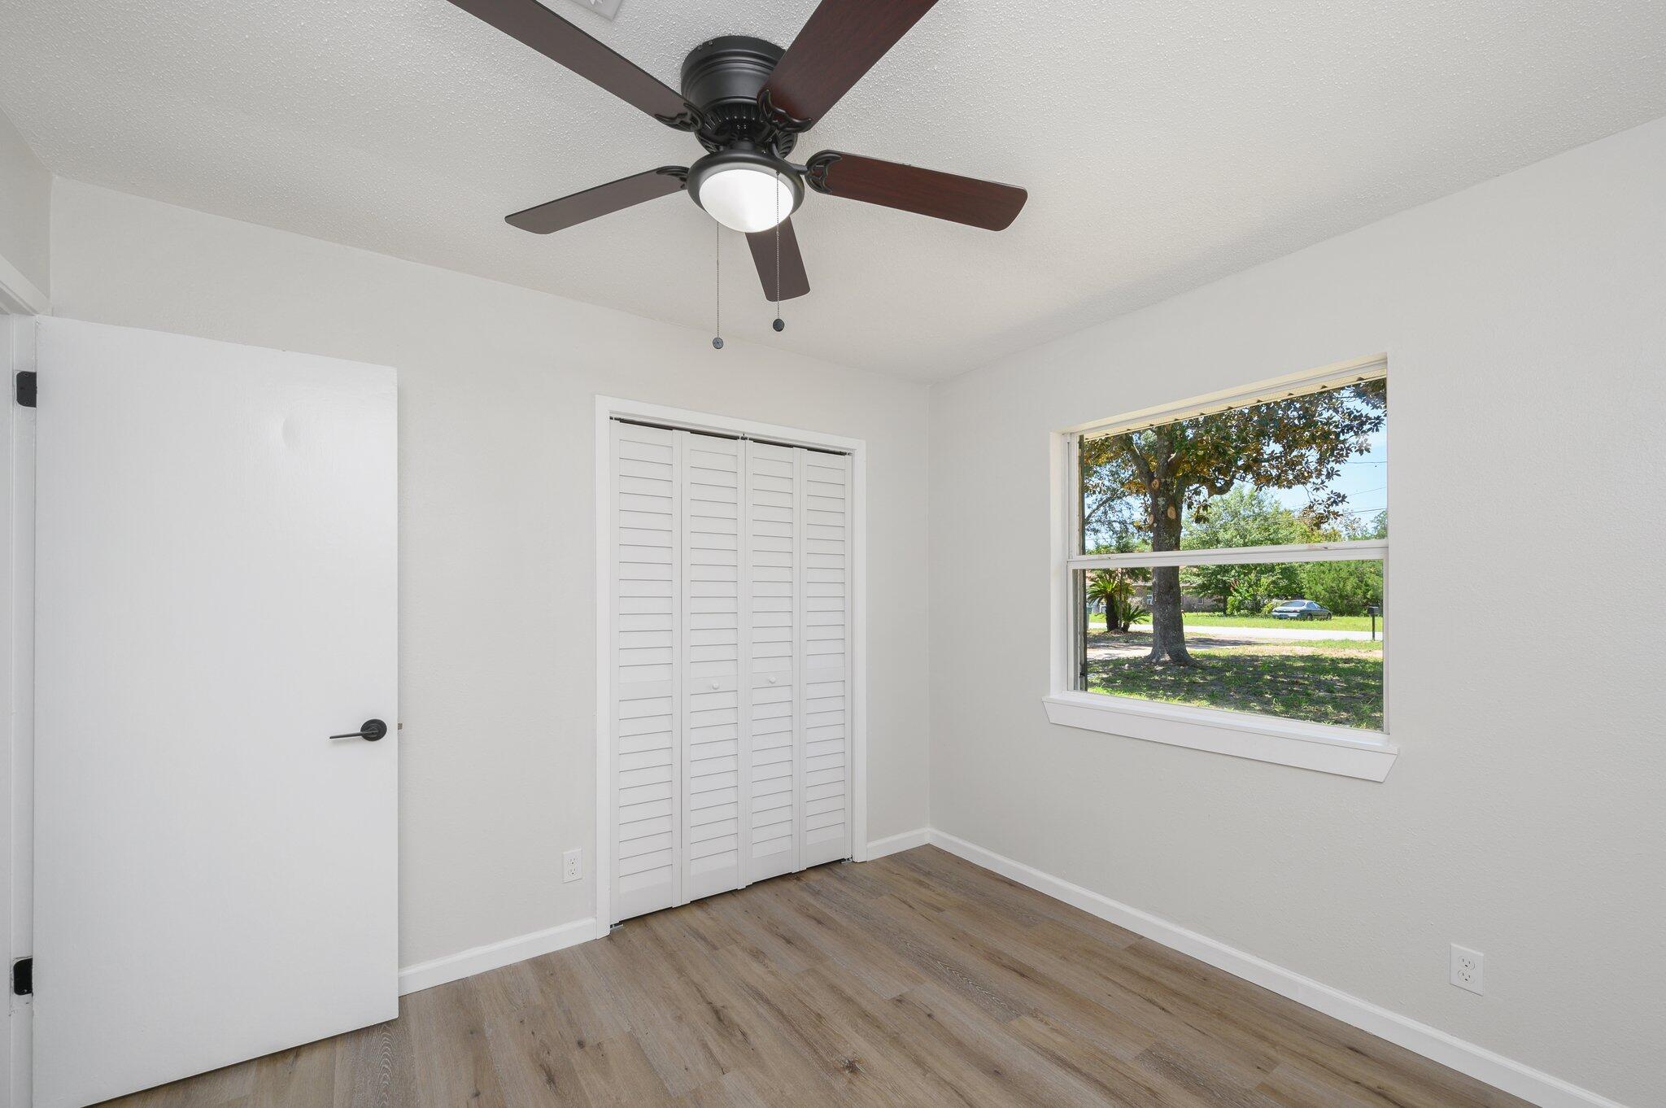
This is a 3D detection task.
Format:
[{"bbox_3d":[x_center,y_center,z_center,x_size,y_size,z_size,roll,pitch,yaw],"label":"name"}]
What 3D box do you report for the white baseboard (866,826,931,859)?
[{"bbox_3d":[0.351,1.505,3.365,0.447,0.088,0.015,2,-4,-35],"label":"white baseboard"}]

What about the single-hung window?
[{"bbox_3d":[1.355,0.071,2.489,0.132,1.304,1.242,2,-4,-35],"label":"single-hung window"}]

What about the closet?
[{"bbox_3d":[-0.392,0.478,2.928,1.206,2.004,0.035,2,-4,-35],"label":"closet"}]

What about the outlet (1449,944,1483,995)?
[{"bbox_3d":[1.754,1.152,1.790,0.007,0.113,0.071,2,-4,-35],"label":"outlet"}]

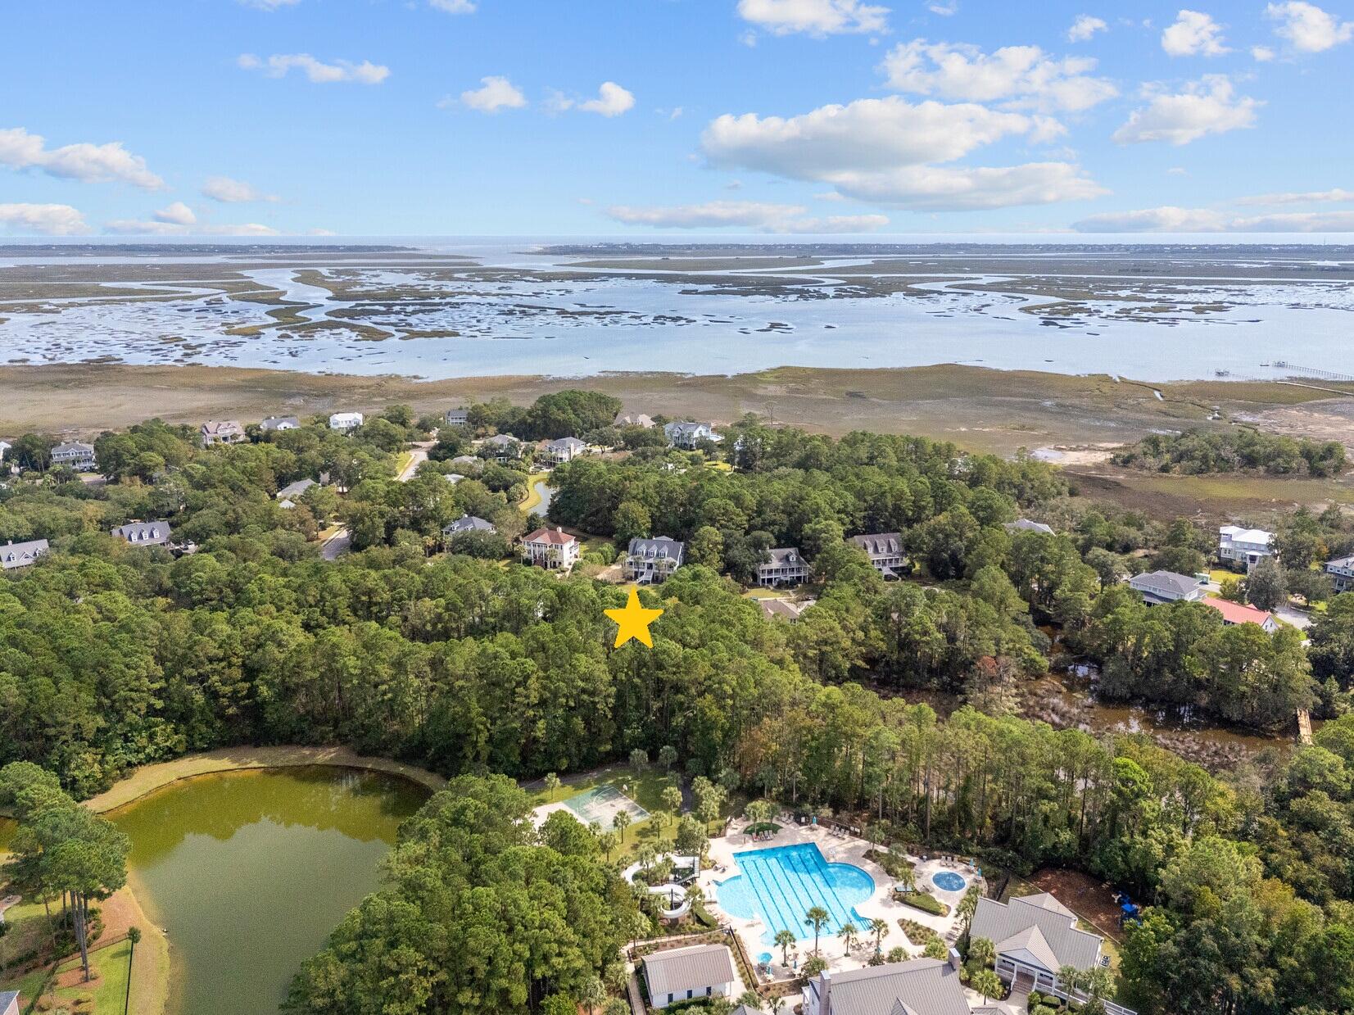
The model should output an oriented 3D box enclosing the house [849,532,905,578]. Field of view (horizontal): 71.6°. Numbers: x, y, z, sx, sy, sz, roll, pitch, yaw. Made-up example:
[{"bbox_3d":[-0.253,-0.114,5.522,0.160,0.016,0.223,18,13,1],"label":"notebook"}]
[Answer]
[{"bbox_3d":[64.700,15.030,304.420,15.800,11.300,13.000,-4,17,-12],"label":"house"}]

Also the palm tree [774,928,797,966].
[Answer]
[{"bbox_3d":[16.330,65.960,140.460,3.450,6.150,3.450,0,16,0],"label":"palm tree"}]

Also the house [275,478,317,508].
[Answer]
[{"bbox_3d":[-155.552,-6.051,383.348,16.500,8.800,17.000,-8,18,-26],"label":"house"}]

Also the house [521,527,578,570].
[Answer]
[{"bbox_3d":[-41.883,12.788,315.204,15.000,11.200,13.600,6,17,20],"label":"house"}]

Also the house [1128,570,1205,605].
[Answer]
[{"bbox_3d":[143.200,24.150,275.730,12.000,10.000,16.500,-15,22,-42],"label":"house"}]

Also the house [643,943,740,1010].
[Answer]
[{"bbox_3d":[1.540,68.153,138.370,12.100,5.000,7.500,-4,17,-12],"label":"house"}]

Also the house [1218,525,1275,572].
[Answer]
[{"bbox_3d":[188.500,12.350,311.760,15.000,12.300,12.500,8,18,25],"label":"house"}]

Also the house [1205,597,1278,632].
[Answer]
[{"bbox_3d":[151.300,30.790,255.270,12.500,8.800,17.000,-13,21,-38],"label":"house"}]

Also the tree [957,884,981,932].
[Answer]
[{"bbox_3d":[44.650,63.390,143.910,3.550,9.140,3.550,0,16,0],"label":"tree"}]

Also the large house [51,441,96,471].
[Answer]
[{"bbox_3d":[-279.849,-23.370,435.905,16.200,12.300,14.000,-9,19,-28],"label":"large house"}]

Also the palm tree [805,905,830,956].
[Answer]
[{"bbox_3d":[21.130,64.310,141.090,3.920,8.950,3.920,0,16,0],"label":"palm tree"}]

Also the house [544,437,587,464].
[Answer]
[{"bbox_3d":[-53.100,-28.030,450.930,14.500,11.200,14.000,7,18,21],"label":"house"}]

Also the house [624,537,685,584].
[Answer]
[{"bbox_3d":[-6.928,16.327,301.433,17.200,12.200,16.200,3,17,10],"label":"house"}]

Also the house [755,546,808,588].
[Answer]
[{"bbox_3d":[33.000,17.470,297.530,15.200,10.500,12.500,-2,17,-8],"label":"house"}]

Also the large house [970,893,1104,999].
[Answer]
[{"bbox_3d":[54.507,65.134,142.068,17.700,8.700,15.000,9,19,29],"label":"large house"}]

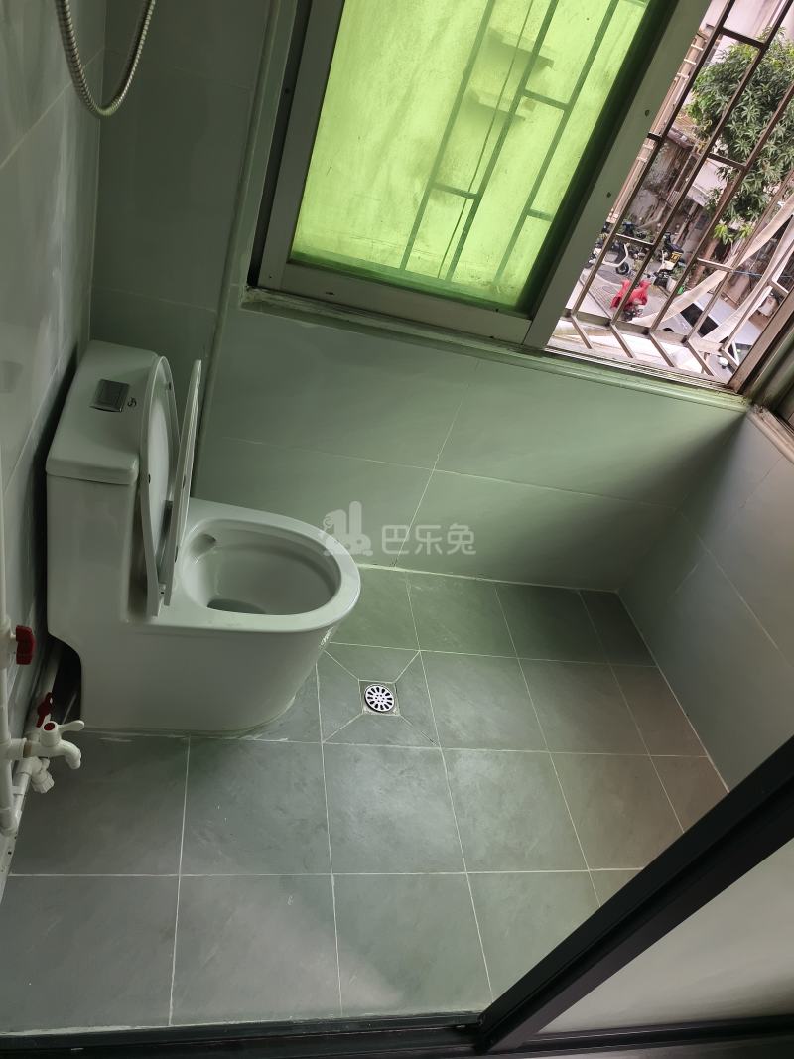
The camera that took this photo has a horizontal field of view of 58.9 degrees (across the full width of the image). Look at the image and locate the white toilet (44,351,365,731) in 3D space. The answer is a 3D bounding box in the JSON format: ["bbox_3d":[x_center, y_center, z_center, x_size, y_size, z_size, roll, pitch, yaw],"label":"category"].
[{"bbox_3d":[-0.357,0.039,1.457,0.599,0.790,0.388,8,40,-17],"label":"white toilet"}]

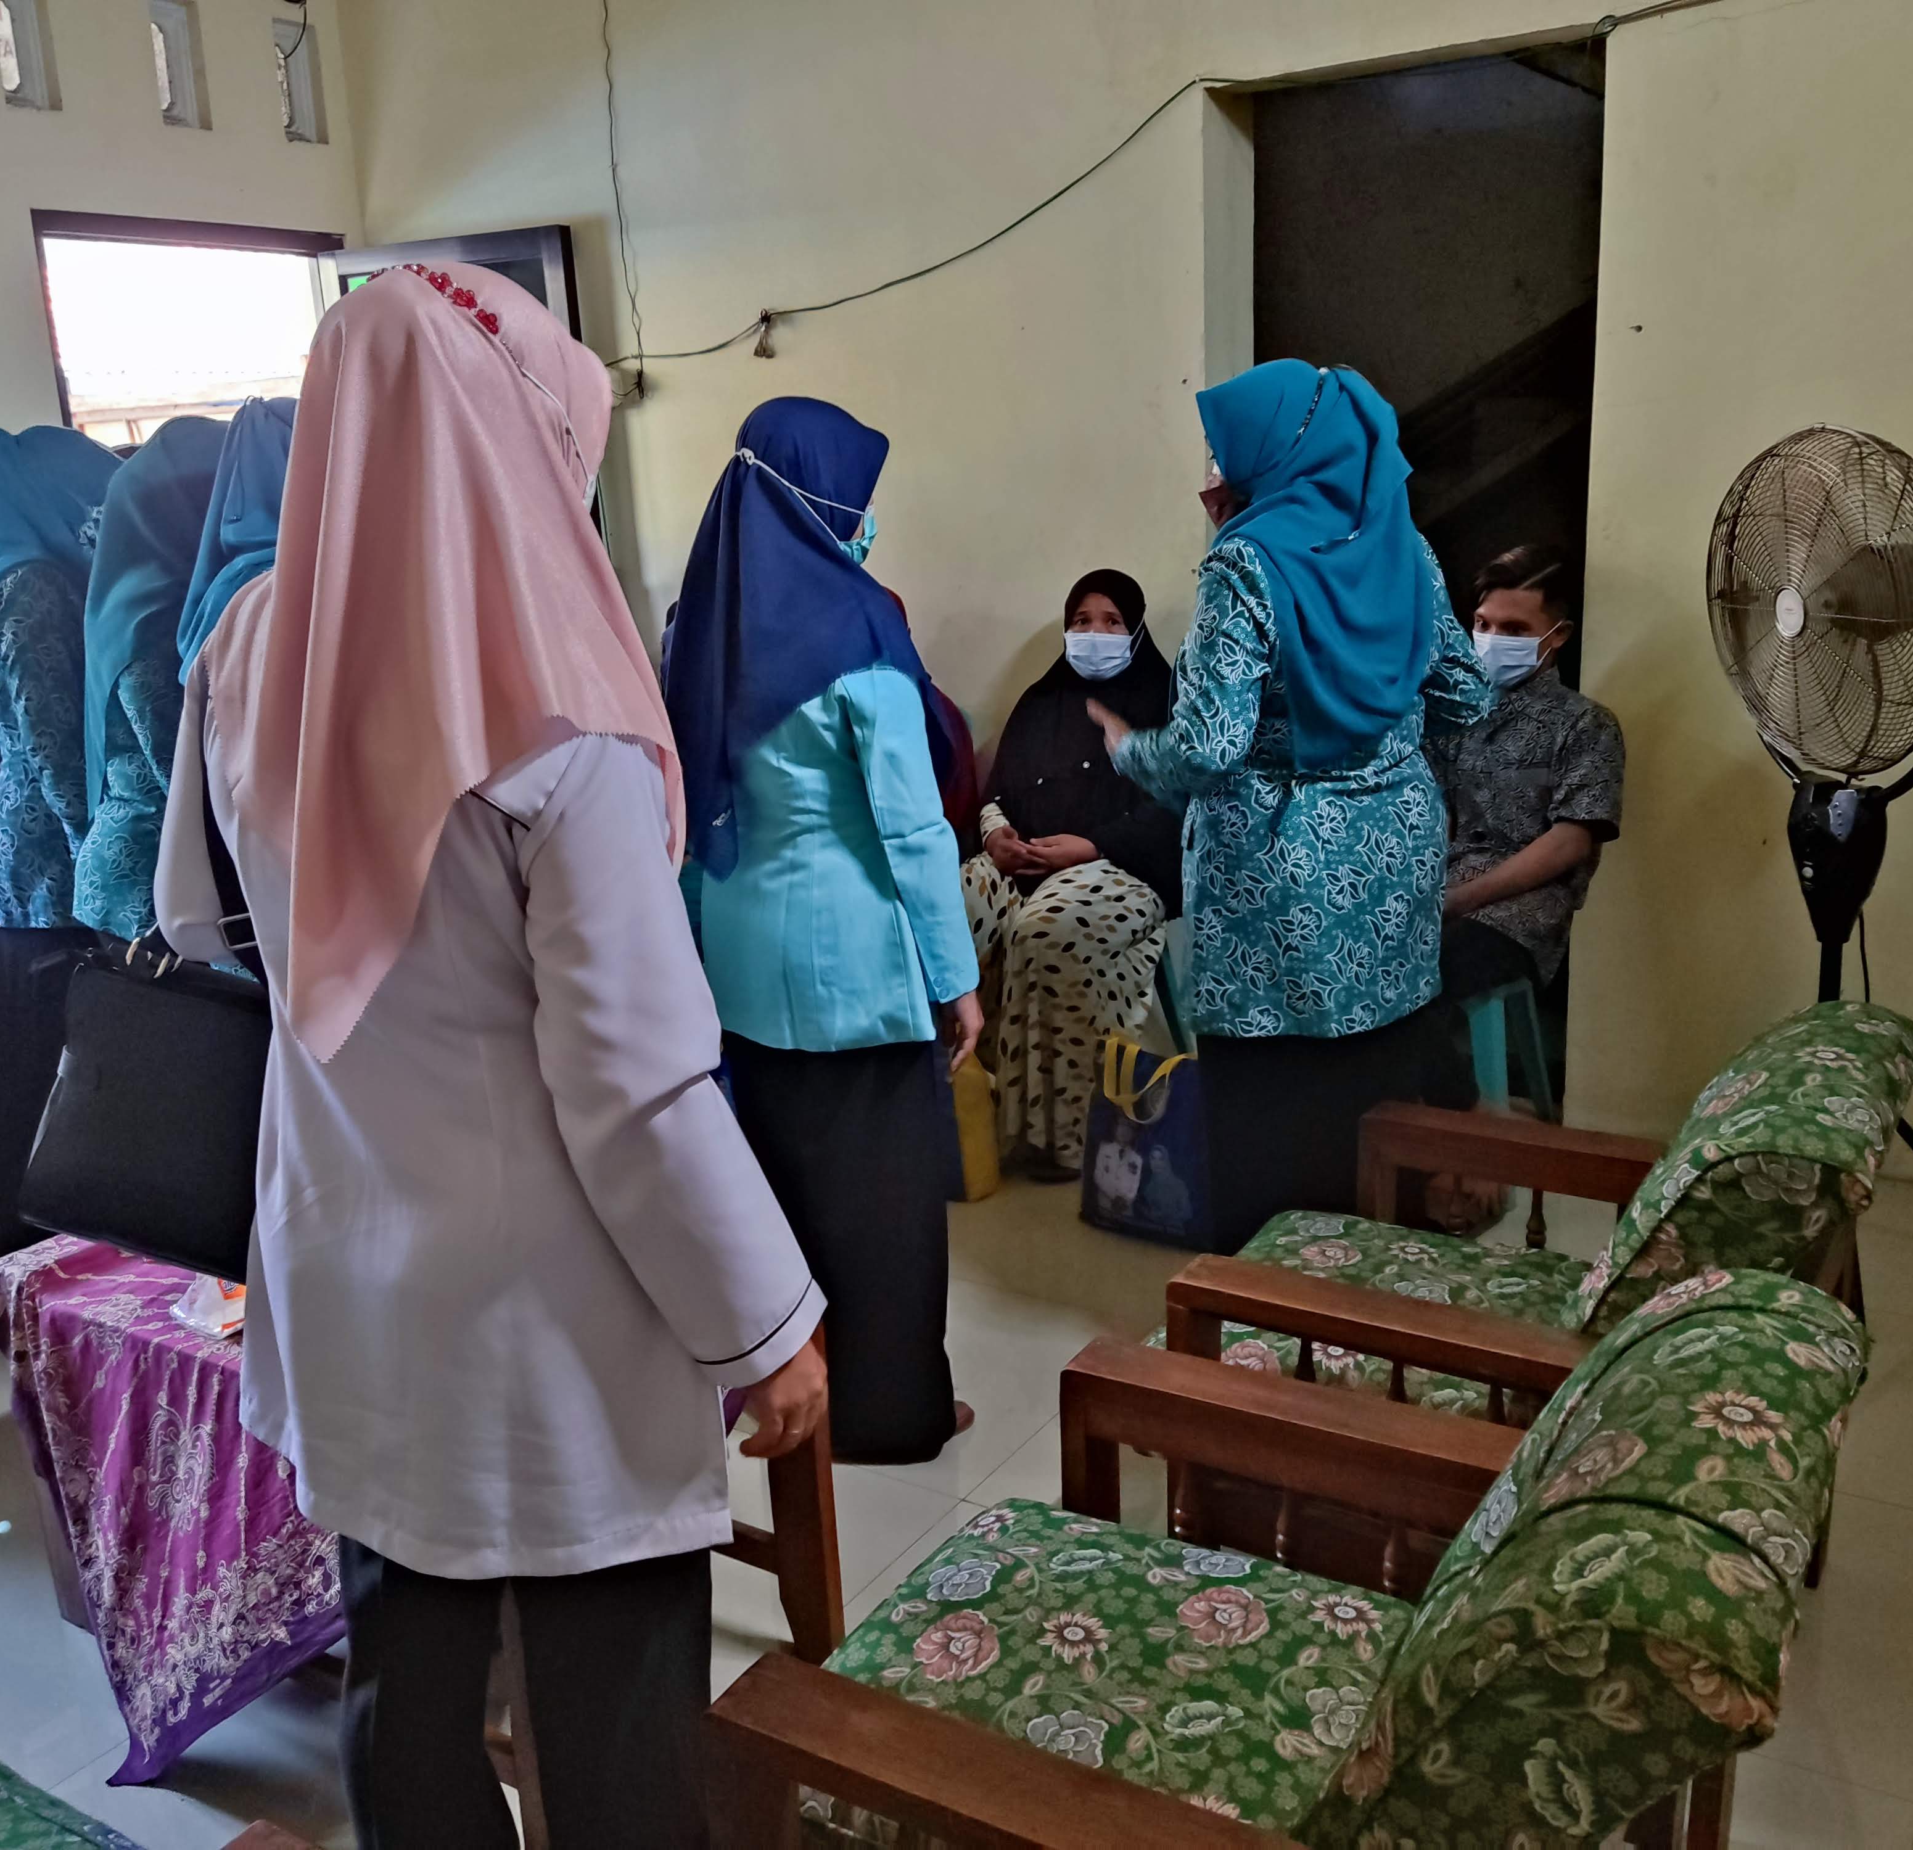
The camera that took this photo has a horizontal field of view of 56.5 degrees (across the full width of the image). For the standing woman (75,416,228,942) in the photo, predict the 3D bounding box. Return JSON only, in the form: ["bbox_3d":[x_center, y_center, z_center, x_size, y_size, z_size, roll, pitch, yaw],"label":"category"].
[{"bbox_3d":[-1.317,-0.089,3.152,0.400,1.550,0.470,-16,19,-42],"label":"standing woman"}]

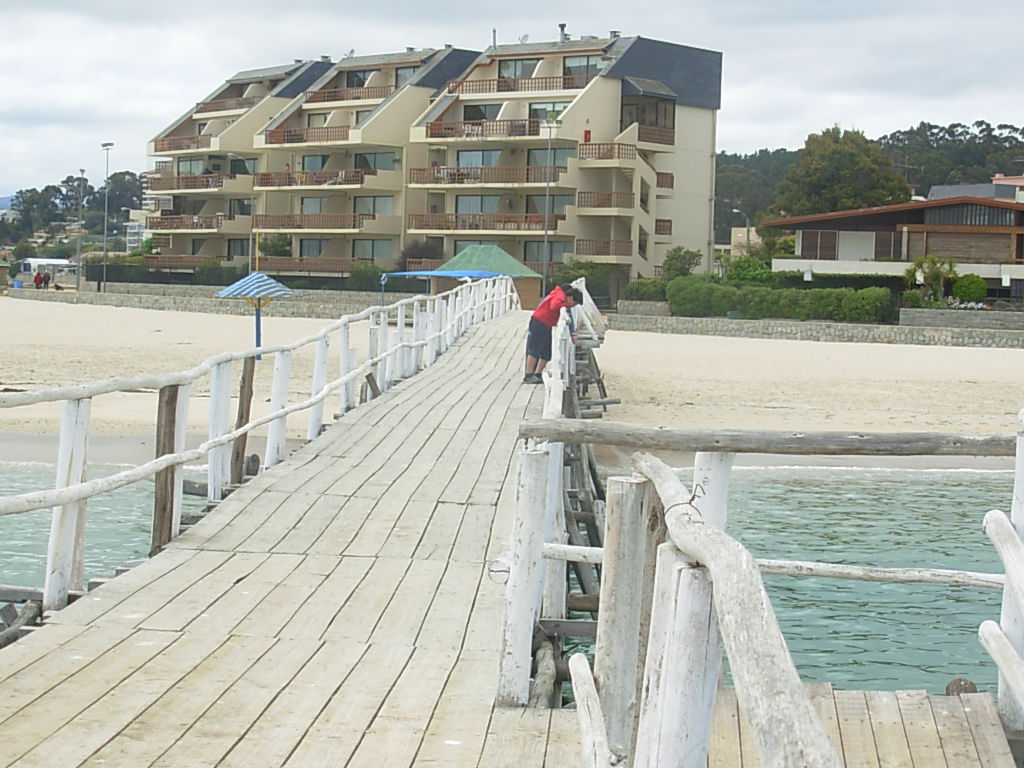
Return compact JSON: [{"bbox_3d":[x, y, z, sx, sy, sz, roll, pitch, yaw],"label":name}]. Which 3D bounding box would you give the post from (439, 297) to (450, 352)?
[{"bbox_3d":[-1.251,-1.098,41.500,0.120,1.016,0.120,2,3,0],"label":"post"}]

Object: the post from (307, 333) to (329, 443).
[{"bbox_3d":[-1.806,0.033,20.900,0.105,0.971,0.105,5,3,0],"label":"post"}]

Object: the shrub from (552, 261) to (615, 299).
[{"bbox_3d":[3.944,-5.681,124.000,3.300,2.250,2.600,1,3,0],"label":"shrub"}]

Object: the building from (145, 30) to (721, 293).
[{"bbox_3d":[-6.439,-14.933,155.151,17.500,16.300,45.000,-2,4,-43],"label":"building"}]

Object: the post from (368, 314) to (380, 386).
[{"bbox_3d":[-1.584,-0.361,25.800,0.130,0.900,0.130,1,3,0],"label":"post"}]

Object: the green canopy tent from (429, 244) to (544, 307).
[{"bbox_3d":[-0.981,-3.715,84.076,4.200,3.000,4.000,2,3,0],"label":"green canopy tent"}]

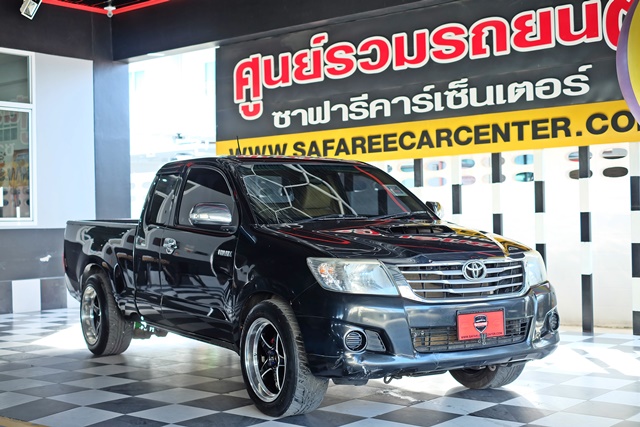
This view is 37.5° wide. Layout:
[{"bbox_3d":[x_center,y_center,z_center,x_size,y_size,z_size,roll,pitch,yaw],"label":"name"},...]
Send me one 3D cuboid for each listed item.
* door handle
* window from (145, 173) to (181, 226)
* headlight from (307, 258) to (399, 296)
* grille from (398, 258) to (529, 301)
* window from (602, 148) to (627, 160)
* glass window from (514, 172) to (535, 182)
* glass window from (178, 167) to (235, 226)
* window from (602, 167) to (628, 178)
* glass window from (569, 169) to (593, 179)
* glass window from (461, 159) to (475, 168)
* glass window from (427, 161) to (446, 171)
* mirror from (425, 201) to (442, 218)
[{"bbox_3d":[-1.084,0.231,6.845,0.060,0.110,0.190,-1,0,-32],"label":"door handle"},{"bbox_3d":[-1.186,-0.106,7.273,0.070,0.410,0.610,17,-9,-30],"label":"window"},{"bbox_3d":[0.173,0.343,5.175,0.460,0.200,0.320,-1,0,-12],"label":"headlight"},{"bbox_3d":[0.852,0.371,5.322,0.970,0.235,0.160,0,0,-32],"label":"grille"},{"bbox_3d":[3.195,-0.647,10.209,0.285,0.115,0.060,-1,0,40],"label":"window"},{"bbox_3d":[2.380,-0.420,10.884,0.285,0.115,0.060,-1,0,40],"label":"glass window"},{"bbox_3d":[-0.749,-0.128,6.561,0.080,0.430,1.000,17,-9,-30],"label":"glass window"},{"bbox_3d":[3.200,-0.447,10.204,0.285,0.115,0.060,-1,0,40],"label":"window"},{"bbox_3d":[2.743,-0.410,9.900,0.050,0.110,0.300,0,0,-39],"label":"glass window"},{"bbox_3d":[1.755,-0.605,11.404,0.285,0.115,0.060,-1,0,40],"label":"glass window"},{"bbox_3d":[1.447,-0.591,11.659,0.285,0.115,0.060,-1,0,40],"label":"glass window"},{"bbox_3d":[0.862,-0.013,7.057,0.130,0.170,0.250,-1,0,41],"label":"mirror"}]

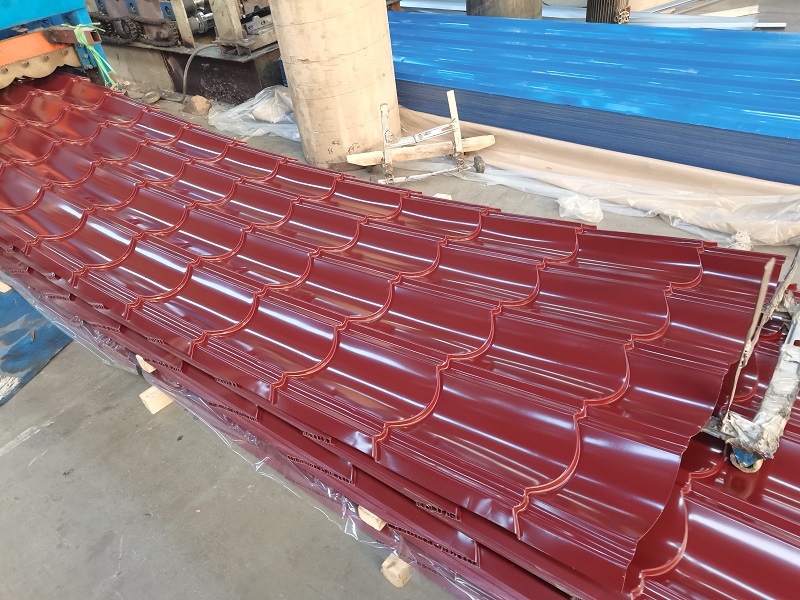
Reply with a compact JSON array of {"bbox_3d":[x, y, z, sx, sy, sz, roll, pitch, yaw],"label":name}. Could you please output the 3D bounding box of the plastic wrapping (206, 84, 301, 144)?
[{"bbox_3d":[-0.815,-1.204,3.735,0.880,0.170,0.550,22,47,34],"label":"plastic wrapping"}]

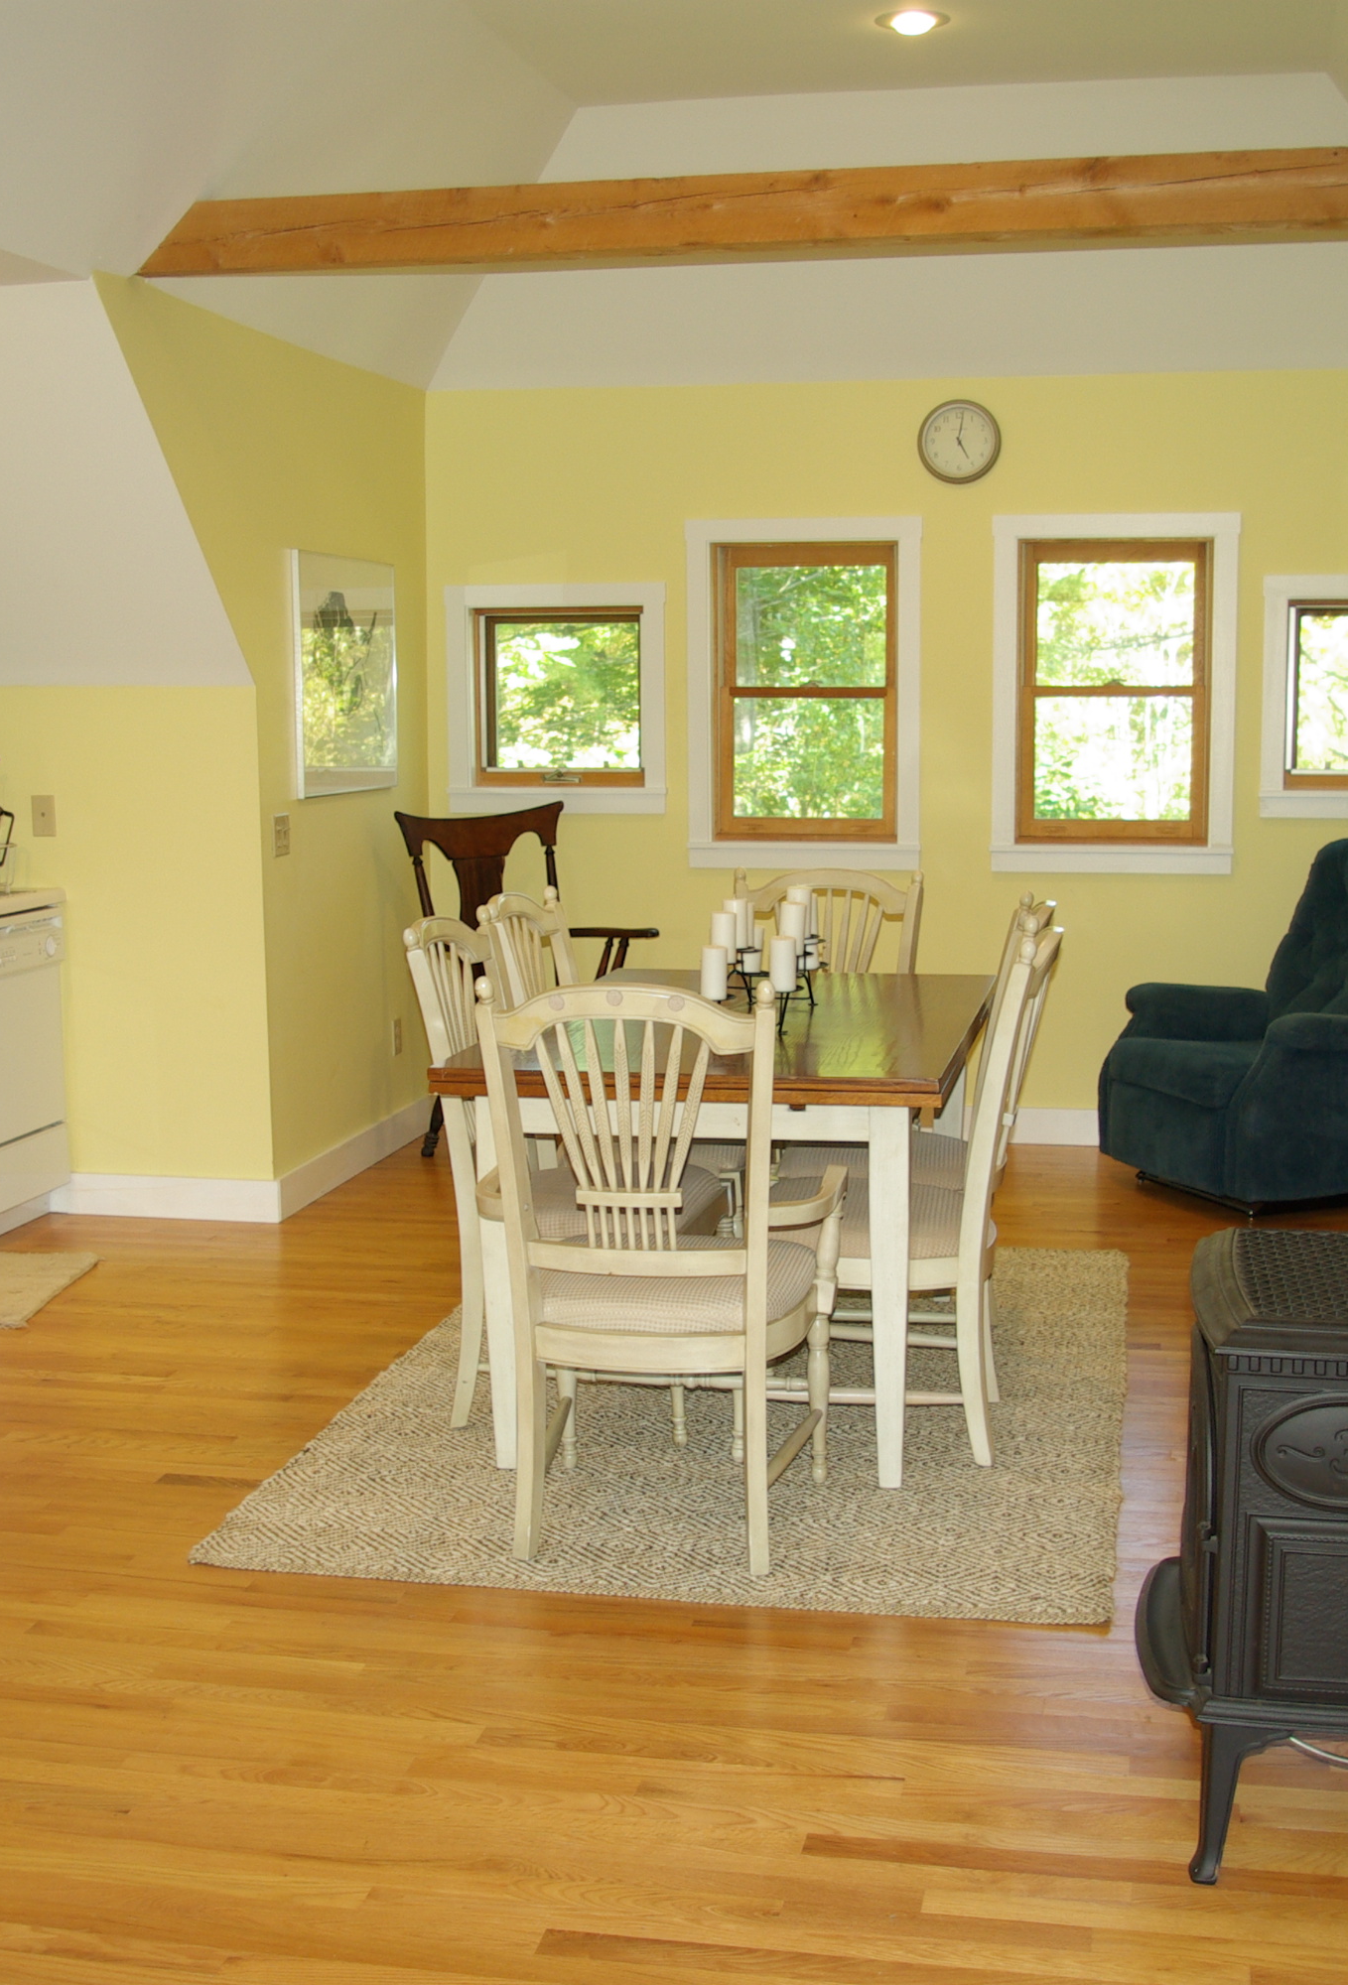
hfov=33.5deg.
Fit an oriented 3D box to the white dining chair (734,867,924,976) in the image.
[{"bbox_3d":[0.350,0.224,5.544,0.630,1.005,0.600,1,8,10],"label":"white dining chair"}]

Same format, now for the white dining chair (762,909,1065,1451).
[{"bbox_3d":[0.446,0.362,4.374,0.600,0.997,0.510,1,8,11],"label":"white dining chair"}]

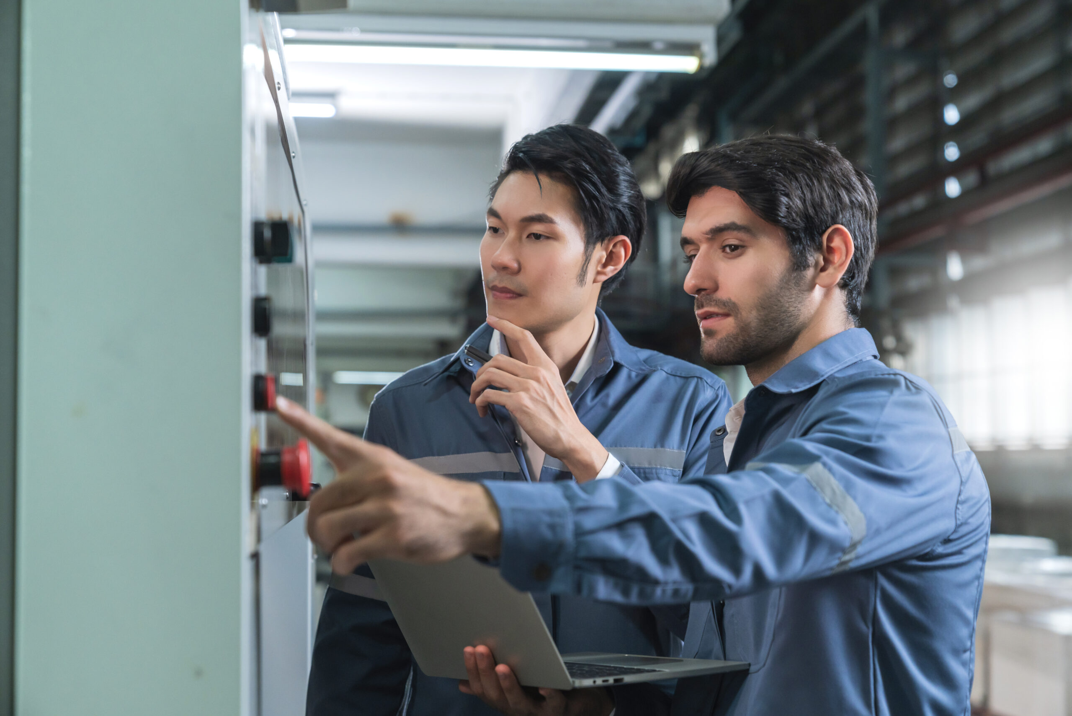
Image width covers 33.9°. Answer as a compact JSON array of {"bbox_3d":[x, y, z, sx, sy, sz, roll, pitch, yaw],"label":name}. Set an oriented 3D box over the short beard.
[{"bbox_3d":[0.212,-0.048,1.863,0.102,0.110,0.135,-5,4,-33],"label":"short beard"}]

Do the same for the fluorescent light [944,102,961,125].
[{"bbox_3d":[2.840,-1.665,12.000,0.100,0.150,0.100,0,-3,-3],"label":"fluorescent light"}]

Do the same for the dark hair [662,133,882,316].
[{"bbox_3d":[0.252,-0.142,1.883,0.230,0.200,0.182,-5,4,-33],"label":"dark hair"}]

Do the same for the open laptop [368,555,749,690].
[{"bbox_3d":[0.002,0.249,1.911,0.316,0.208,0.319,-1,-6,-31],"label":"open laptop"}]

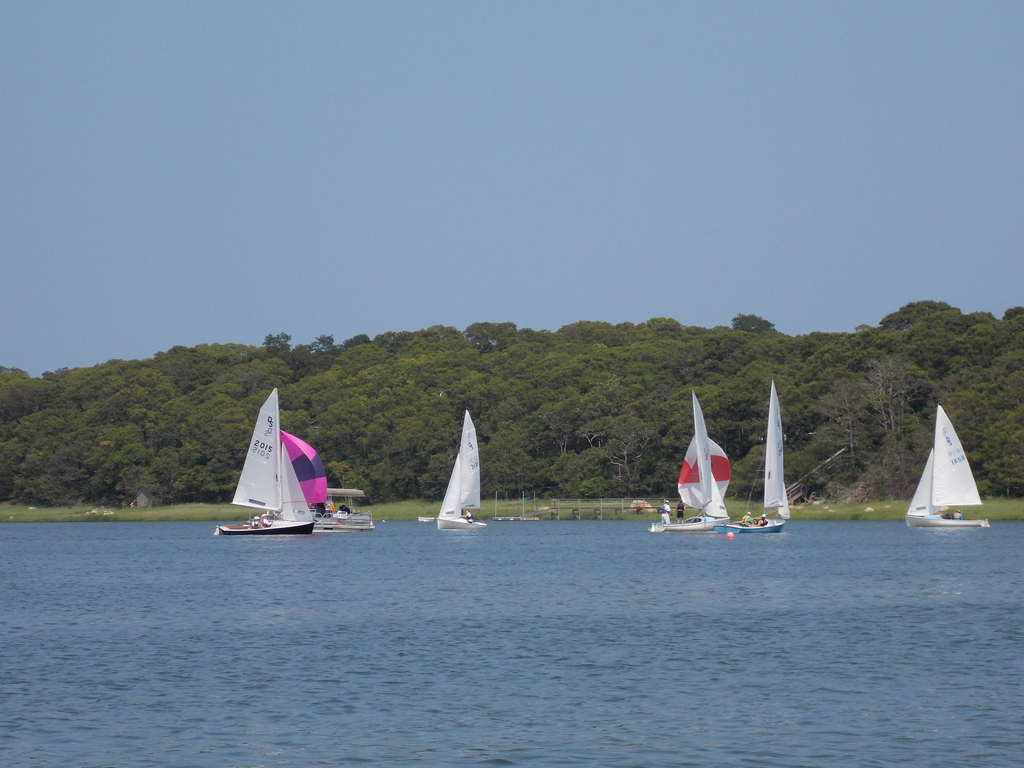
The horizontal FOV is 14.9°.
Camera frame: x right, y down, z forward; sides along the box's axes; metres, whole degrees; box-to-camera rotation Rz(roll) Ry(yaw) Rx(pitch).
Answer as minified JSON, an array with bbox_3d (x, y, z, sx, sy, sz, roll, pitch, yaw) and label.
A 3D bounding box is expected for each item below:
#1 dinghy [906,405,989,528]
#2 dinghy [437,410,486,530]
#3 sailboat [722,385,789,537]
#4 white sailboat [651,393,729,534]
[{"bbox_3d":[27.293,5.176,245.000,5.250,7.800,1.950,0,-2,14],"label":"dinghy"},{"bbox_3d":[-3.188,5.484,249.000,2.000,7.750,5.200,-1,-2,33],"label":"dinghy"},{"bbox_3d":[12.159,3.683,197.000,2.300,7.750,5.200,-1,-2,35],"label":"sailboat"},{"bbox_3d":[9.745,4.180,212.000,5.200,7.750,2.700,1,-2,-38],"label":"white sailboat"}]

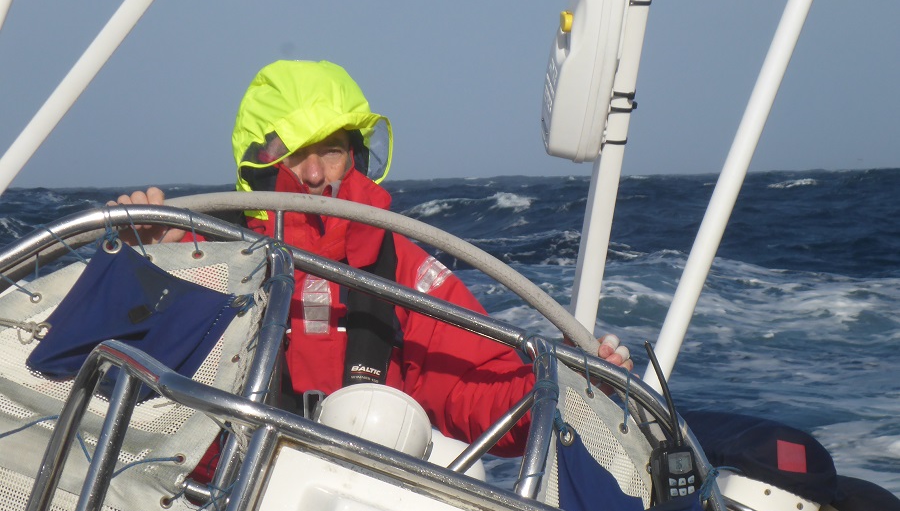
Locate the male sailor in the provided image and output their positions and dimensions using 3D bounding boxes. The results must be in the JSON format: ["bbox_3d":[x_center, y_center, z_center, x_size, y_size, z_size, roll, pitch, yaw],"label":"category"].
[{"bbox_3d":[-0.125,0.560,5.750,0.790,1.750,0.650,-1,1,-3],"label":"male sailor"}]

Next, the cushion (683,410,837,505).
[{"bbox_3d":[0.523,0.340,6.200,0.280,0.120,0.260,18,2,0],"label":"cushion"}]

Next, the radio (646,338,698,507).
[{"bbox_3d":[0.312,0.260,5.120,0.066,0.275,0.045,-5,2,-26],"label":"radio"}]

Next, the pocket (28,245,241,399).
[{"bbox_3d":[-0.439,0.095,5.050,0.245,0.190,0.050,18,2,-2],"label":"pocket"}]

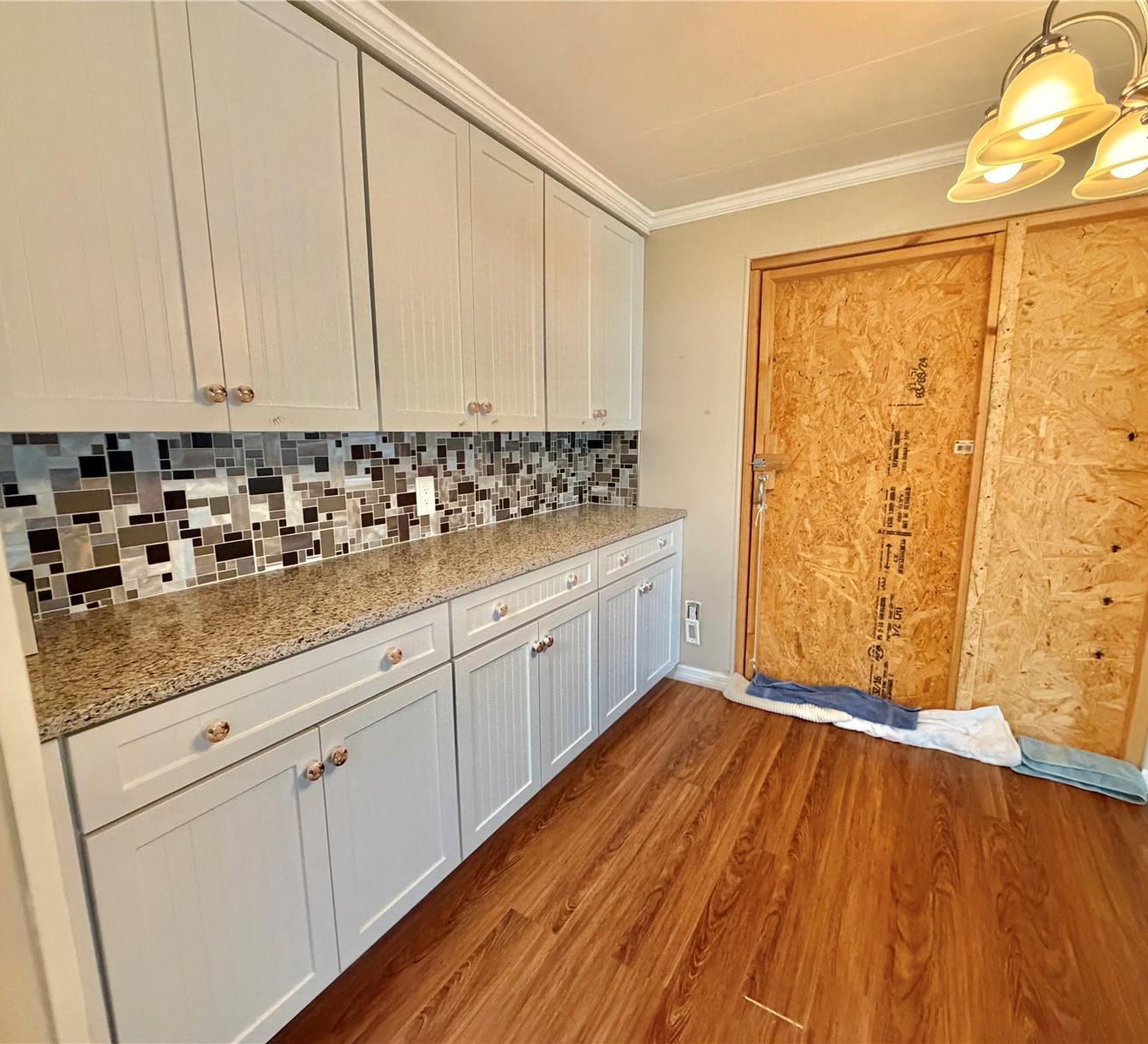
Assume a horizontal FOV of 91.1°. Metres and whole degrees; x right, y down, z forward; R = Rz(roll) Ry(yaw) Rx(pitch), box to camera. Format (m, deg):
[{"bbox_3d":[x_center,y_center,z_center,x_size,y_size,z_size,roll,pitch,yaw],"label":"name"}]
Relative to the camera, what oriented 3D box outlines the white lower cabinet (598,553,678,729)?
[{"bbox_3d":[0.087,0.476,2.714,0.571,0.600,0.857,6,11,32],"label":"white lower cabinet"}]

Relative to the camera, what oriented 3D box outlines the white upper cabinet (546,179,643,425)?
[{"bbox_3d":[-0.015,-0.888,2.567,0.321,0.933,0.840,6,11,32],"label":"white upper cabinet"}]

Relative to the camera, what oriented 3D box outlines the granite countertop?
[{"bbox_3d":[-0.343,0.107,1.963,0.579,0.035,2.469,6,11,32],"label":"granite countertop"}]

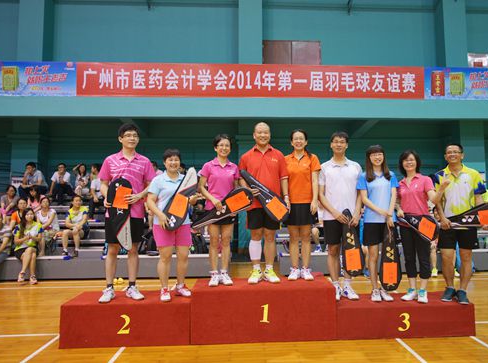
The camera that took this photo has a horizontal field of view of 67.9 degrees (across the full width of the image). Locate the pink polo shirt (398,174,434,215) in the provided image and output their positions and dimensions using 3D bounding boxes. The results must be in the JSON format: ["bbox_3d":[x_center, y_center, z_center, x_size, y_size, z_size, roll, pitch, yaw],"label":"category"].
[{"bbox_3d":[1.860,0.149,3.910,0.410,0.490,0.270,-2,-4,28],"label":"pink polo shirt"}]

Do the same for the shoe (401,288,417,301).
[{"bbox_3d":[1.772,1.204,3.893,0.250,0.100,0.093,3,-5,-44],"label":"shoe"}]

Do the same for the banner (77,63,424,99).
[{"bbox_3d":[0.281,-2.569,9.300,8.923,0.859,0.030,0,-4,-3],"label":"banner"}]

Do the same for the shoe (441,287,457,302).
[{"bbox_3d":[2.176,1.192,3.855,0.105,0.115,0.280,-4,-5,44],"label":"shoe"}]

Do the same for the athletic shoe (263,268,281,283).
[{"bbox_3d":[0.311,1.032,3.986,0.105,0.115,0.290,1,-4,-24],"label":"athletic shoe"}]

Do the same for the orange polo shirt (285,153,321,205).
[{"bbox_3d":[0.652,-0.034,4.080,0.420,0.580,0.260,-1,-4,8],"label":"orange polo shirt"}]

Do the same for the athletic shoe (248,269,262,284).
[{"bbox_3d":[0.127,1.020,3.932,0.105,0.115,0.285,-2,-4,18],"label":"athletic shoe"}]

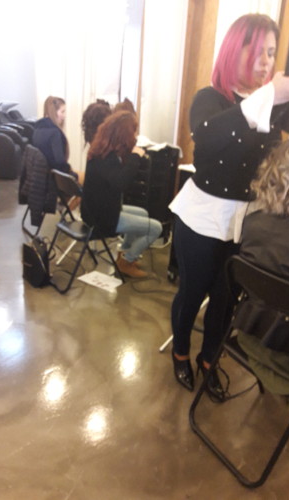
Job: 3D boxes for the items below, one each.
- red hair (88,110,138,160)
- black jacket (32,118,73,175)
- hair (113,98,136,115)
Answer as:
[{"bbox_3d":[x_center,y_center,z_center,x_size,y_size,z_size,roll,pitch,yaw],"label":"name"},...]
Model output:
[{"bbox_3d":[-0.215,-0.770,2.720,0.300,0.350,0.290,-12,26,-34],"label":"red hair"},{"bbox_3d":[-0.860,-0.917,3.802,0.340,0.560,0.420,-11,25,-33],"label":"black jacket"},{"bbox_3d":[-0.171,-1.205,3.650,0.250,0.320,0.230,-12,26,-34],"label":"hair"}]

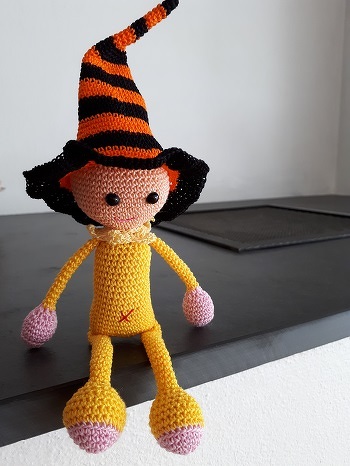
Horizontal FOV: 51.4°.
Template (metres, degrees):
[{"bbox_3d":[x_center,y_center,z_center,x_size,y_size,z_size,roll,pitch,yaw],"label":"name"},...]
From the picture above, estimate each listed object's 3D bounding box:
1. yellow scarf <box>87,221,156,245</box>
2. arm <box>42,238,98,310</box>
[{"bbox_3d":[-0.040,0.000,0.269,0.051,0.015,0.046,-3,12,-14],"label":"yellow scarf"},{"bbox_3d":[-0.075,0.030,0.266,0.015,0.060,0.012,37,-8,-18],"label":"arm"}]

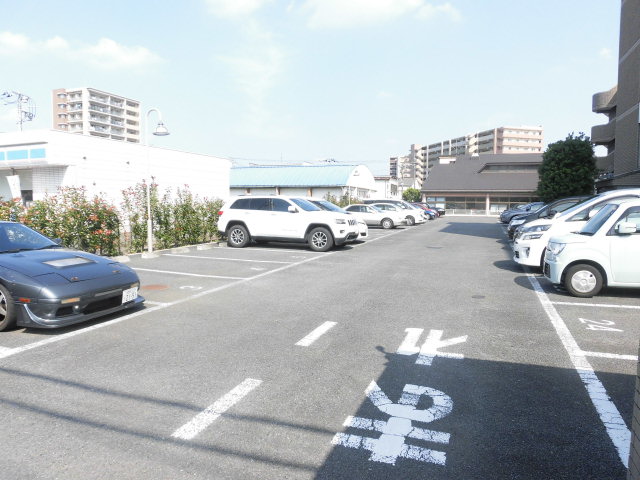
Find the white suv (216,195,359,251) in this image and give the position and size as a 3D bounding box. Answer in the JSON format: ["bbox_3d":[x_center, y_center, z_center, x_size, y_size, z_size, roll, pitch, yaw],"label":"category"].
[{"bbox_3d":[-1.078,-0.639,15.260,4.820,1.770,1.940,2,5,21],"label":"white suv"}]

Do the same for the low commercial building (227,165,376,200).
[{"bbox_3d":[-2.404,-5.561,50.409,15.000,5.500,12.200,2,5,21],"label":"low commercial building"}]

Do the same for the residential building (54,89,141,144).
[{"bbox_3d":[-69.554,-27.853,140.565,13.300,33.600,21.000,2,5,21],"label":"residential building"}]

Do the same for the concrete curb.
[{"bbox_3d":[-4.569,0.275,13.915,0.160,0.140,5.600,2,5,21],"label":"concrete curb"}]

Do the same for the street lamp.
[{"bbox_3d":[-4.767,-1.699,13.051,0.820,4.220,0.480,2,5,21],"label":"street lamp"}]

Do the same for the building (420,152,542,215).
[{"bbox_3d":[23.039,-7.008,56.645,17.500,7.600,15.000,2,5,21],"label":"building"}]

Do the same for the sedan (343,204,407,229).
[{"bbox_3d":[2.924,-1.430,26.691,4.600,1.420,1.740,2,5,21],"label":"sedan"}]

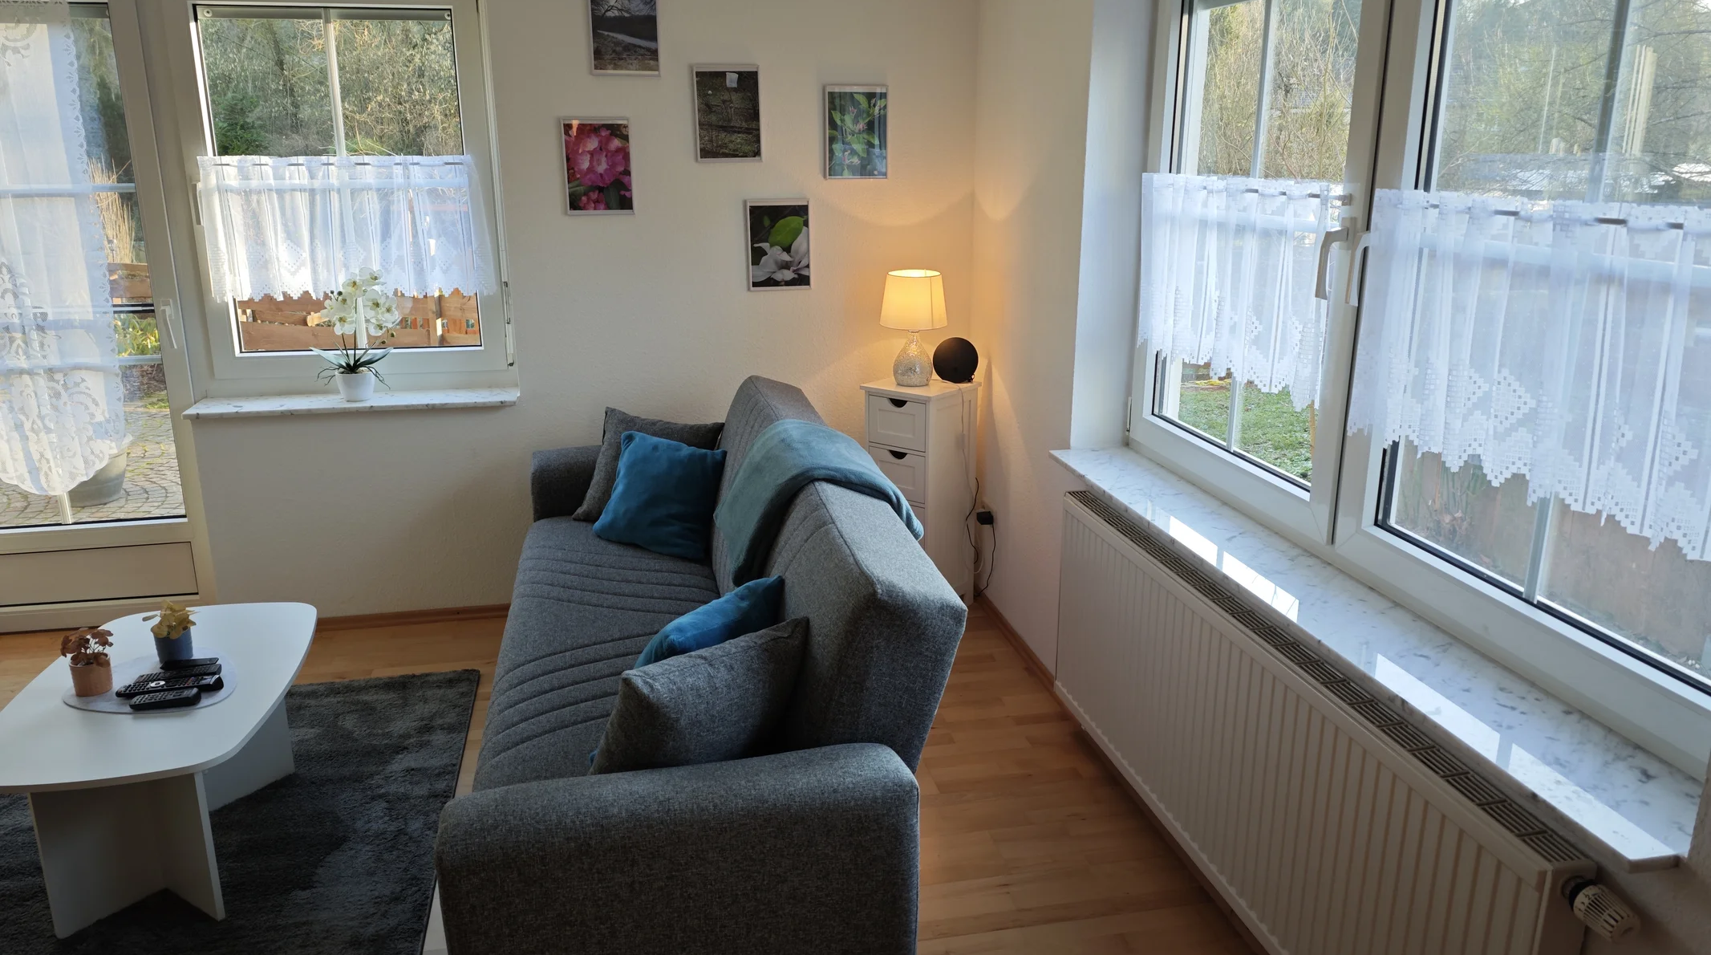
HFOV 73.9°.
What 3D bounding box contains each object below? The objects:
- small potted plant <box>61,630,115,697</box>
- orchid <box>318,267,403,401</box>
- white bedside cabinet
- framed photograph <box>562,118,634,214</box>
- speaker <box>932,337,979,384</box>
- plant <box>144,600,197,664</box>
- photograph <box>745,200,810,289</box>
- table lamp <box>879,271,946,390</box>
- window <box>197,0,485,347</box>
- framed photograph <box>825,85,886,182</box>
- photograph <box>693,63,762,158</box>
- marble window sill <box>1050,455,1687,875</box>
[{"bbox_3d":[-1.734,0.416,2.574,0.110,0.143,0.106,-3,16,-11],"label":"small potted plant"},{"bbox_3d":[-1.671,-0.483,3.825,0.268,0.428,0.180,-3,16,-11],"label":"orchid"},{"bbox_3d":[0.232,0.076,4.048,0.302,0.820,0.302,12,20,37],"label":"white bedside cabinet"},{"bbox_3d":[-0.841,-1.015,3.723,0.216,0.305,0.018,-3,16,-11],"label":"framed photograph"},{"bbox_3d":[0.350,-0.410,3.988,0.150,0.143,0.150,12,20,37],"label":"speaker"},{"bbox_3d":[-1.607,0.365,2.673,0.112,0.139,0.102,-3,16,-11],"label":"plant"},{"bbox_3d":[-0.262,-0.798,3.902,0.216,0.305,0.018,-3,16,-11],"label":"photograph"},{"bbox_3d":[0.201,-0.510,3.925,0.232,0.380,0.232,0,16,0],"label":"table lamp"},{"bbox_3d":[-1.676,-0.954,3.734,0.780,1.090,0.080,-3,16,-11],"label":"window"},{"bbox_3d":[0.003,-1.166,3.852,0.216,0.305,0.018,-3,16,-11],"label":"framed photograph"},{"bbox_3d":[-0.421,-1.203,3.767,0.217,0.306,0.020,-3,16,-11],"label":"photograph"},{"bbox_3d":[0.866,0.199,2.317,0.246,0.020,1.964,-3,16,-11],"label":"marble window sill"}]

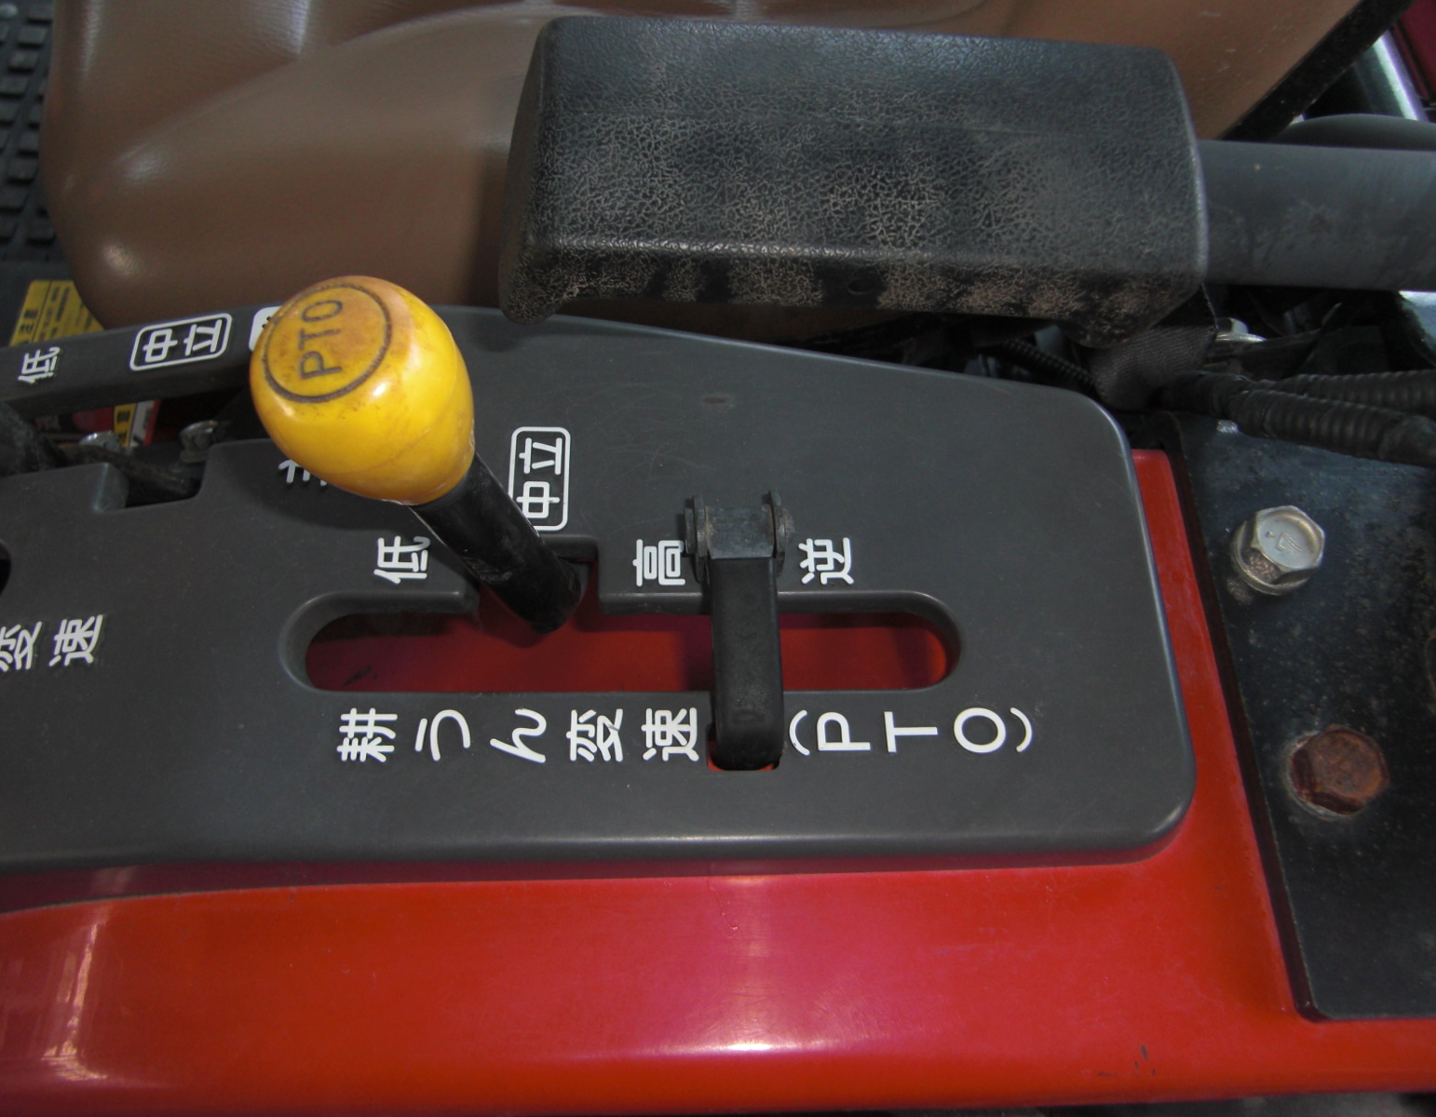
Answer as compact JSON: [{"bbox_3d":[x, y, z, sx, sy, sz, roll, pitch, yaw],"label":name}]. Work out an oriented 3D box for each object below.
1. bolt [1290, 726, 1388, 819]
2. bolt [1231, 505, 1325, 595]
[{"bbox_3d":[0.142,0.048,0.275,0.020,0.007,0.018,22,64,9],"label":"bolt"},{"bbox_3d":[0.140,-0.003,0.300,0.021,0.008,0.021,-38,70,-20],"label":"bolt"}]

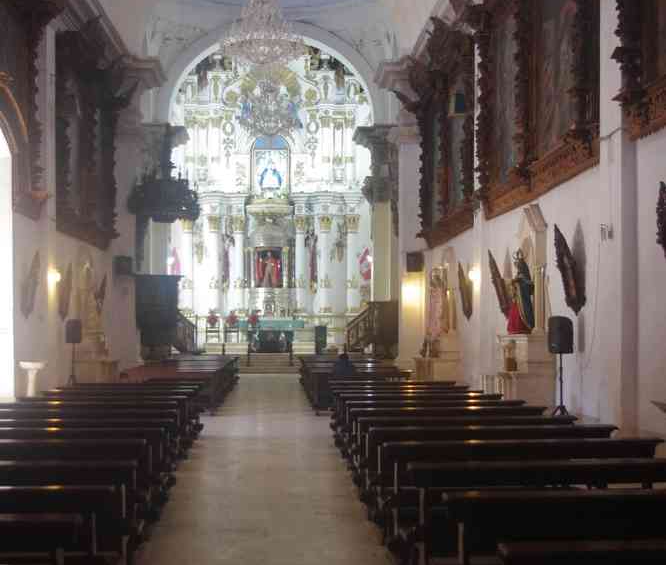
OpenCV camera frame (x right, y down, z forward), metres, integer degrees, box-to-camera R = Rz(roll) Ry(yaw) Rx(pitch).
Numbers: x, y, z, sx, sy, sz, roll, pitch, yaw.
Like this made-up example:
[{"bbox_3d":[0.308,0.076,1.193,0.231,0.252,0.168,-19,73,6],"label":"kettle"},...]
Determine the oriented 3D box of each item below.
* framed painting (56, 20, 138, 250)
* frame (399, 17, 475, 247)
[{"bbox_3d":[-7.397,-4.176,31.703,1.174,5.738,8.476,0,-2,-3],"label":"framed painting"},{"bbox_3d":[3.099,-4.187,31.459,1.174,5.738,8.476,0,-2,-3],"label":"frame"}]

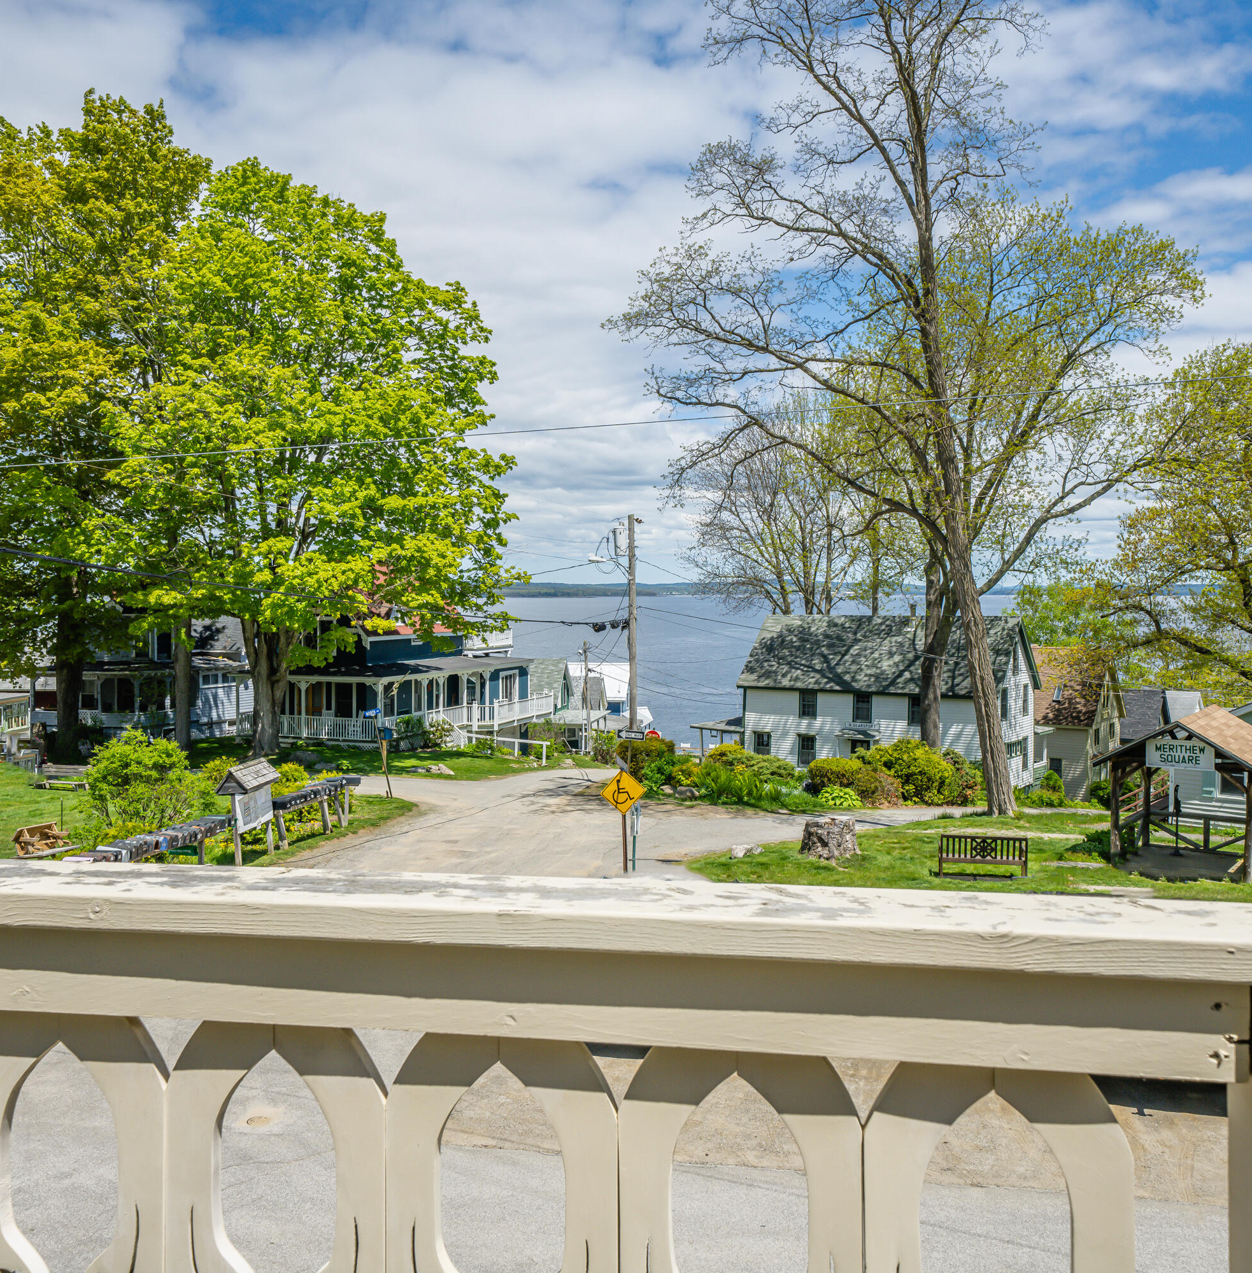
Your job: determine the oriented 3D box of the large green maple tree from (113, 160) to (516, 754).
[{"bbox_3d":[-11.500,-6.471,45.805,15.000,21.400,14.500,0,2,0],"label":"large green maple tree"}]

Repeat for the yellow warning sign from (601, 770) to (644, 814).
[{"bbox_3d":[-0.041,2.897,23.600,0.840,0.840,0.040,-2,2,0],"label":"yellow warning sign"}]

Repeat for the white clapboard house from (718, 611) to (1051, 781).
[{"bbox_3d":[14.350,3.401,70.157,14.700,9.200,7.450,1,2,35],"label":"white clapboard house"}]

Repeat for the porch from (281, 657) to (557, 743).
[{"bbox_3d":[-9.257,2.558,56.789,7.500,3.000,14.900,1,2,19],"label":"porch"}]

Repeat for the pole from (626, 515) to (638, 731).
[{"bbox_3d":[0.240,0.373,43.039,0.250,8.850,0.250,-1,2,0],"label":"pole"}]

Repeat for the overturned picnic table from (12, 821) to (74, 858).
[{"bbox_3d":[-11.299,4.045,24.753,0.650,0.680,1.250,1,2,27],"label":"overturned picnic table"}]

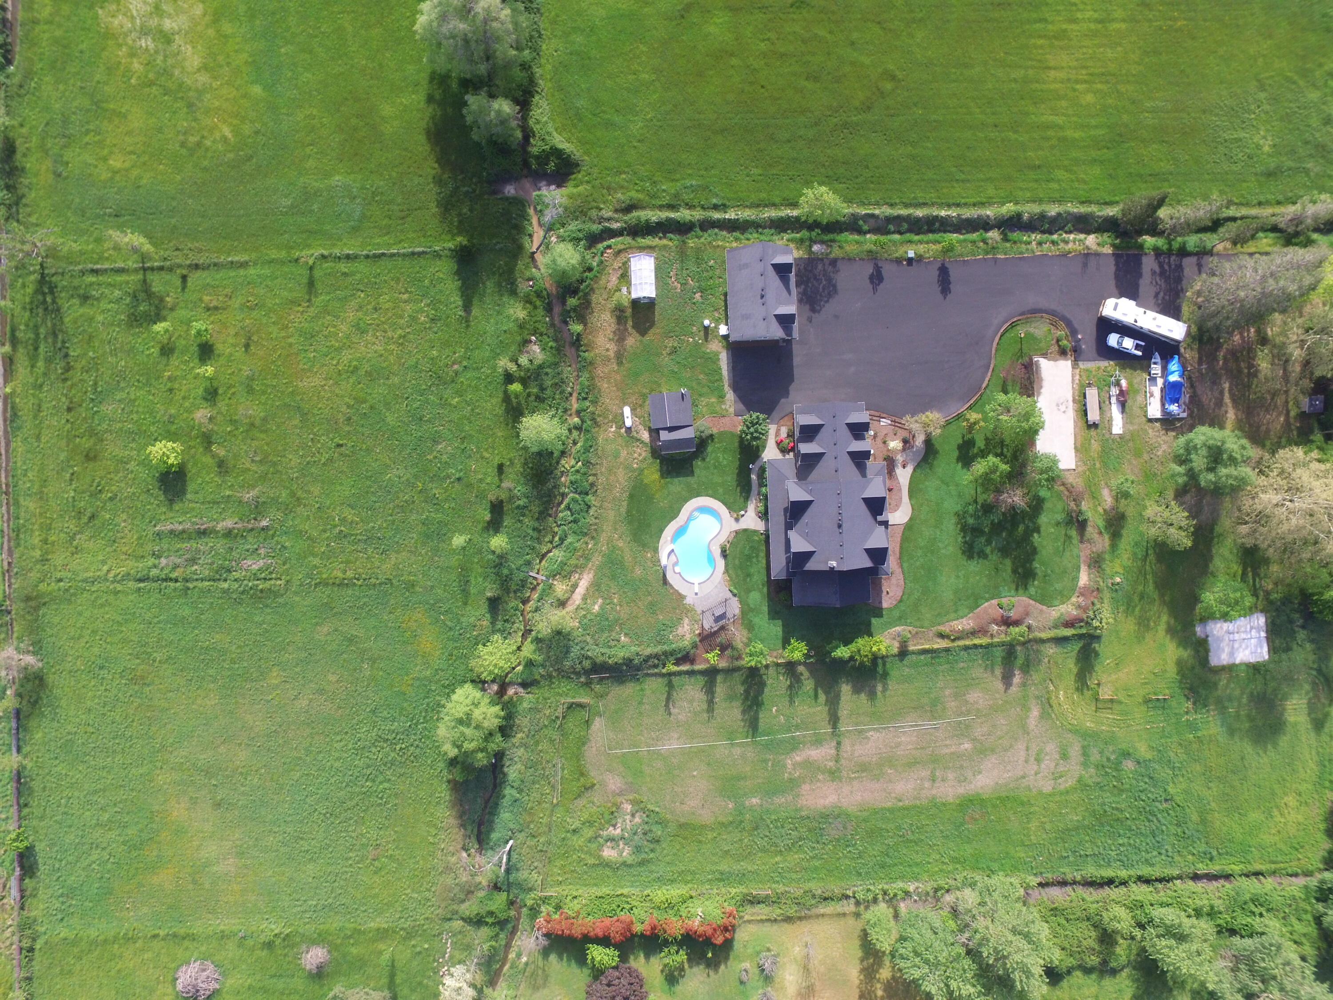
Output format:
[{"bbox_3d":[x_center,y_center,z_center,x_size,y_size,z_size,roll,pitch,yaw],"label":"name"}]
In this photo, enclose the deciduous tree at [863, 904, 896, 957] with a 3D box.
[{"bbox_3d":[32.018,64.427,115.500,4.300,9.000,4.600,0,90,0],"label":"deciduous tree"}]

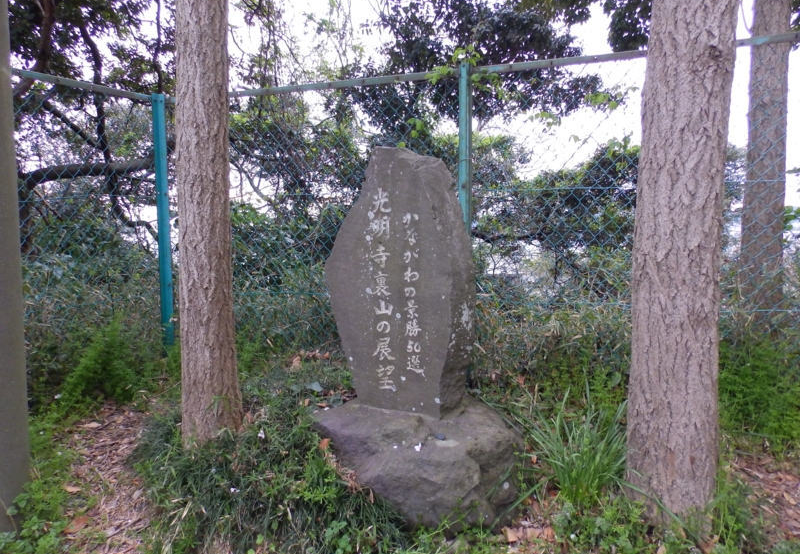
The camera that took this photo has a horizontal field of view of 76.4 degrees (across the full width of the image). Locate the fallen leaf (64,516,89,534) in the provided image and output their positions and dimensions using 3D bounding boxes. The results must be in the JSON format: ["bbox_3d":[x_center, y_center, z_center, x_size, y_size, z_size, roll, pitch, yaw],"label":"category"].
[{"bbox_3d":[-1.159,0.885,1.821,0.045,0.015,0.080,10,21,29],"label":"fallen leaf"}]

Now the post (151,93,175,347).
[{"bbox_3d":[-1.542,-0.291,3.308,0.058,1.760,0.058,1,4,17],"label":"post"}]

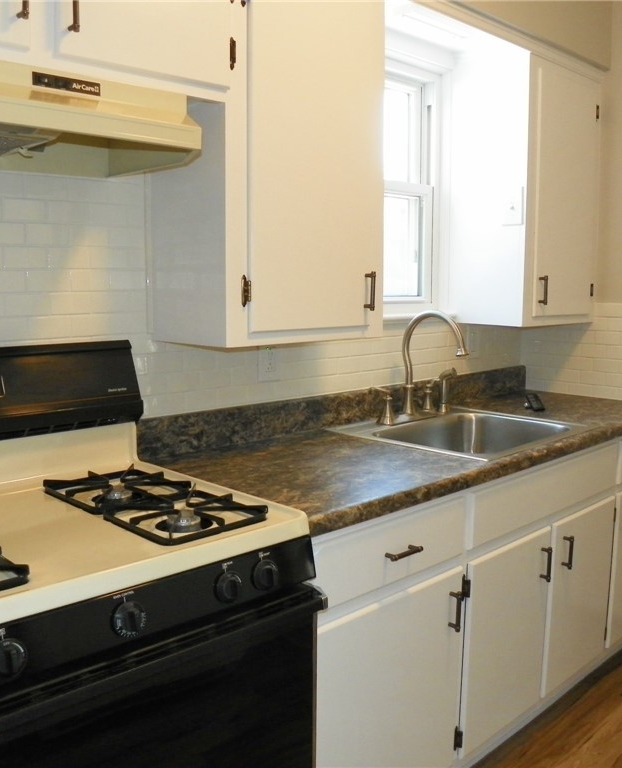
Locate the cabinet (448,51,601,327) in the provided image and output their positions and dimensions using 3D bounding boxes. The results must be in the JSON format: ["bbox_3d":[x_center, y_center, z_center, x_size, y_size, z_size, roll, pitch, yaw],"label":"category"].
[{"bbox_3d":[0.805,-0.675,2.848,0.290,0.898,0.522,8,10,44],"label":"cabinet"}]

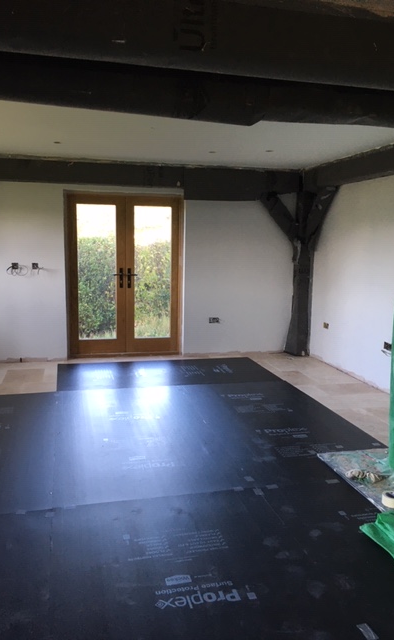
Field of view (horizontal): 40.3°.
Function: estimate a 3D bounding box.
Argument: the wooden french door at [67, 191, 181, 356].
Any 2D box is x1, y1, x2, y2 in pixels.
[{"bbox_3d":[-0.924,-0.551,6.907,1.460,2.070,0.110,-1,9,-14],"label":"wooden french door"}]

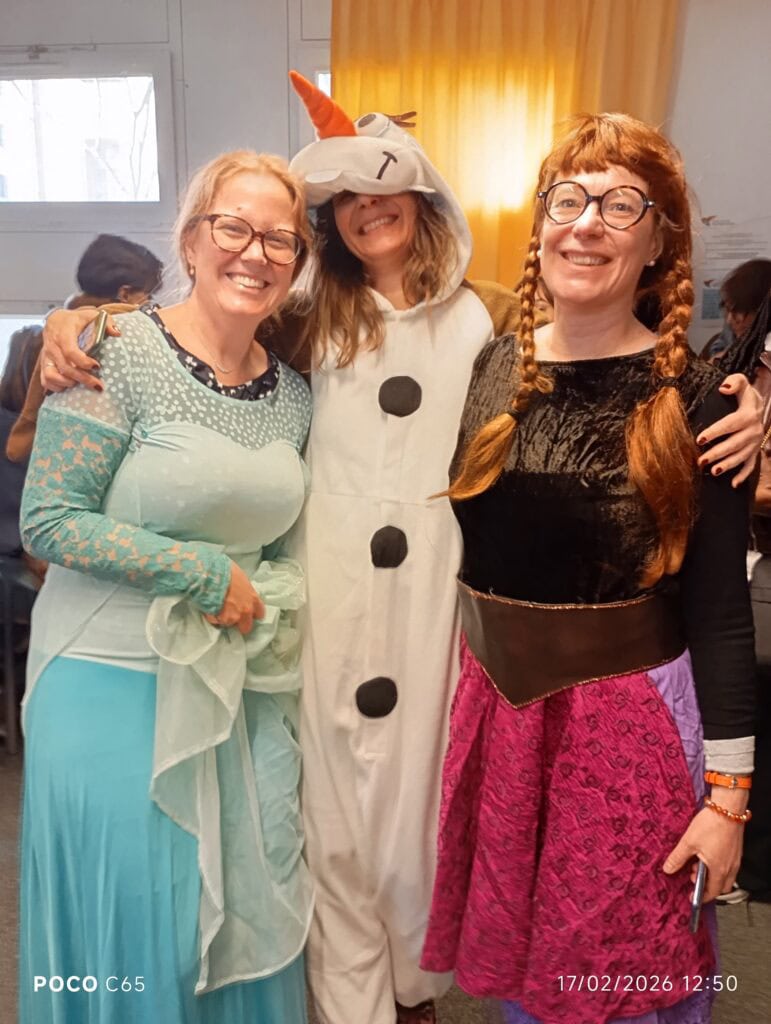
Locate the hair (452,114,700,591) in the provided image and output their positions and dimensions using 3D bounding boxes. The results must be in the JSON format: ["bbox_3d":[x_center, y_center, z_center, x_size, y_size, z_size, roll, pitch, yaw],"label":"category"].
[{"bbox_3d":[0.270,-0.228,1.120,0.315,0.585,0.260,5,12,24],"label":"hair"}]

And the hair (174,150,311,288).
[{"bbox_3d":[-0.217,-0.440,1.250,0.195,0.220,0.215,6,7,-28],"label":"hair"}]

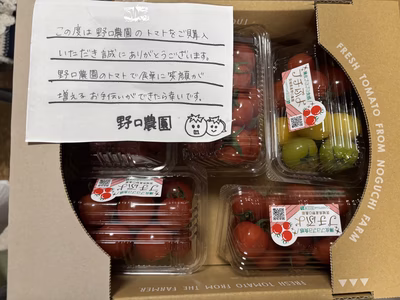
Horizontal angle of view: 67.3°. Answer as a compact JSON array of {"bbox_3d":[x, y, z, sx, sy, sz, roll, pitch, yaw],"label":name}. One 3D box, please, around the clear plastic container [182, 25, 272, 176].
[{"bbox_3d":[0.025,-0.048,0.306,0.091,0.060,0.151,0,89,0],"label":"clear plastic container"}]

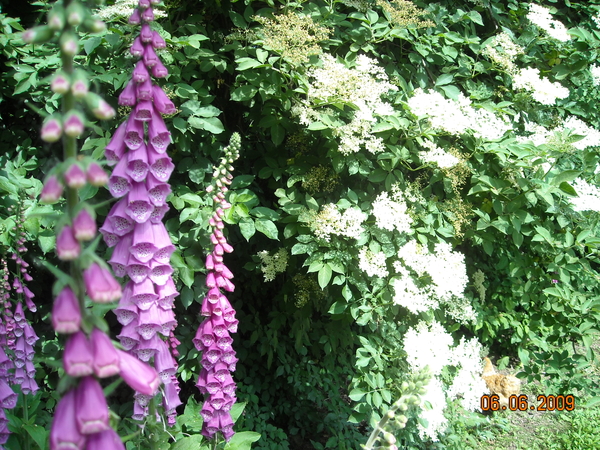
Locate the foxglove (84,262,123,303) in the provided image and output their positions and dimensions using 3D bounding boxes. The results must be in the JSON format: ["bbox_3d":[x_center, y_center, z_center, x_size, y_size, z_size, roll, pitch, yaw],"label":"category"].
[{"bbox_3d":[-0.136,0.039,0.420,0.021,0.028,0.019,-4,-18,-40],"label":"foxglove"}]

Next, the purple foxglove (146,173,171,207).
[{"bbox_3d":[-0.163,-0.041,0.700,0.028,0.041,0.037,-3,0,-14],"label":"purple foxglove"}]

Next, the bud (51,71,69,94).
[{"bbox_3d":[-0.166,-0.099,0.420,0.013,0.018,0.013,-1,-25,-15],"label":"bud"}]

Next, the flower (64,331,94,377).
[{"bbox_3d":[-0.162,0.094,0.445,0.022,0.034,0.026,-2,7,-17],"label":"flower"}]

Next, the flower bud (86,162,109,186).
[{"bbox_3d":[-0.143,-0.036,0.430,0.015,0.018,0.019,-12,21,-22],"label":"flower bud"}]

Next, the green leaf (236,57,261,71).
[{"bbox_3d":[-0.141,-0.453,1.700,0.078,0.014,0.050,-16,31,-10],"label":"green leaf"}]

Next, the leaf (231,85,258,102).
[{"bbox_3d":[-0.155,-0.368,1.700,0.082,0.012,0.050,-20,41,-10],"label":"leaf"}]

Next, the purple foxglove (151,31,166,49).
[{"bbox_3d":[-0.162,-0.212,0.695,0.015,0.022,0.015,-4,-20,-40],"label":"purple foxglove"}]

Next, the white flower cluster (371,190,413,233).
[{"bbox_3d":[0.211,-0.031,1.400,0.097,0.095,0.060,2,4,6],"label":"white flower cluster"}]

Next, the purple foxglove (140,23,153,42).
[{"bbox_3d":[-0.180,-0.225,0.710,0.014,0.022,0.017,-2,7,-14],"label":"purple foxglove"}]

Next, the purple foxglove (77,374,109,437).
[{"bbox_3d":[-0.144,0.125,0.420,0.022,0.042,0.027,-7,14,-16],"label":"purple foxglove"}]

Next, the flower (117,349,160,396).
[{"bbox_3d":[-0.117,0.107,0.440,0.021,0.043,0.021,-37,-7,-29],"label":"flower"}]

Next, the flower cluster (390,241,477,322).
[{"bbox_3d":[0.385,0.163,1.750,0.235,0.230,0.110,1,7,9],"label":"flower cluster"}]

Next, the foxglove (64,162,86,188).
[{"bbox_3d":[-0.157,-0.035,0.425,0.015,0.018,0.019,0,16,-18],"label":"foxglove"}]

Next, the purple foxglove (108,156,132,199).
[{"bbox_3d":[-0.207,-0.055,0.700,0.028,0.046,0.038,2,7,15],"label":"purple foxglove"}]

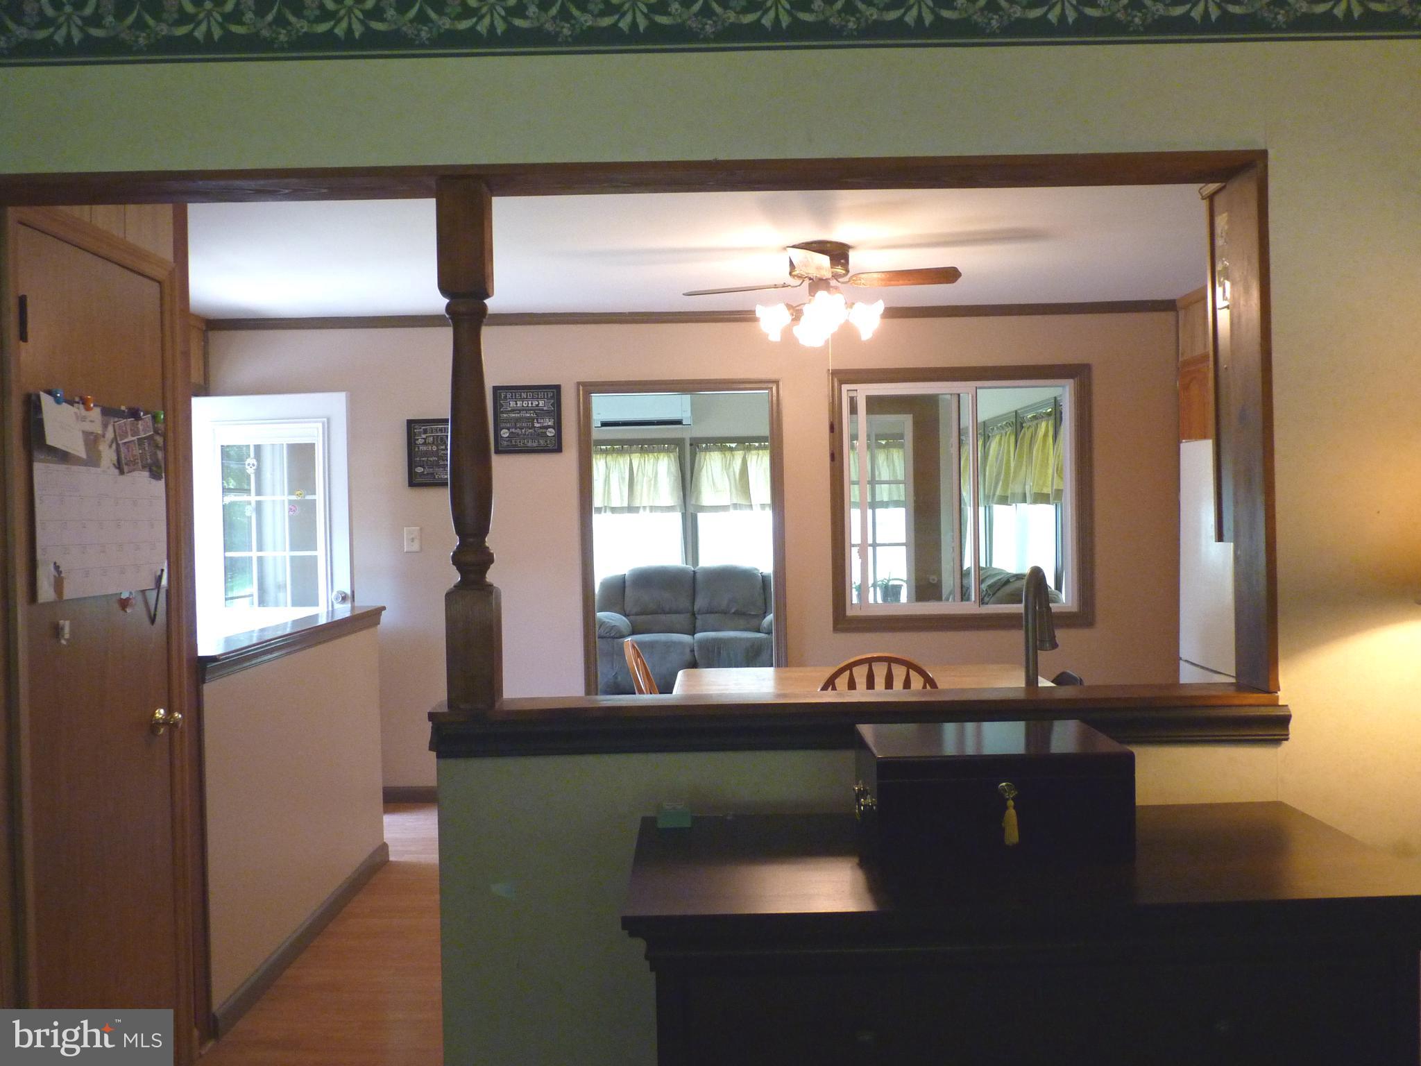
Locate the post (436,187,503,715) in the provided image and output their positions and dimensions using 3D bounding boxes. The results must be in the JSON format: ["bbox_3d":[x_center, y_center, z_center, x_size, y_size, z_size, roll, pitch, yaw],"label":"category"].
[{"bbox_3d":[-0.464,-0.168,2.136,0.090,1.000,0.090,-1,1,0],"label":"post"}]

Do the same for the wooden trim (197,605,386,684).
[{"bbox_3d":[-1.441,0.361,3.809,0.200,0.075,1.600,-1,1,0],"label":"wooden trim"}]

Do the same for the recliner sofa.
[{"bbox_3d":[-0.112,0.771,8.985,1.620,0.990,0.970,-1,1,0],"label":"recliner sofa"}]

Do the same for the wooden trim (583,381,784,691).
[{"bbox_3d":[-0.132,0.280,5.596,1.020,2.090,0.140,-1,1,0],"label":"wooden trim"}]

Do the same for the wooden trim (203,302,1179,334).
[{"bbox_3d":[-0.098,-1.081,5.504,4.830,0.058,0.035,-1,1,0],"label":"wooden trim"}]

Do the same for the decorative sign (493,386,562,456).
[{"bbox_3d":[-0.912,-0.566,5.520,0.340,0.340,0.022,-1,1,0],"label":"decorative sign"}]

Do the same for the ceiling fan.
[{"bbox_3d":[0.417,-0.906,4.264,1.070,0.390,1.070,-1,1,12],"label":"ceiling fan"}]

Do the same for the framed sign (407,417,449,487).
[{"bbox_3d":[-1.343,-0.399,5.524,0.340,0.340,0.022,-1,1,0],"label":"framed sign"}]

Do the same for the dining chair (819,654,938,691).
[{"bbox_3d":[0.576,0.871,3.975,0.450,0.935,0.500,-1,1,0],"label":"dining chair"}]

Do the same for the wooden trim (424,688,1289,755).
[{"bbox_3d":[0.278,0.361,2.146,1.600,0.088,0.165,-1,1,0],"label":"wooden trim"}]

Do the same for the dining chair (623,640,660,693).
[{"bbox_3d":[-0.074,0.879,4.296,0.500,0.935,0.450,-1,1,9],"label":"dining chair"}]

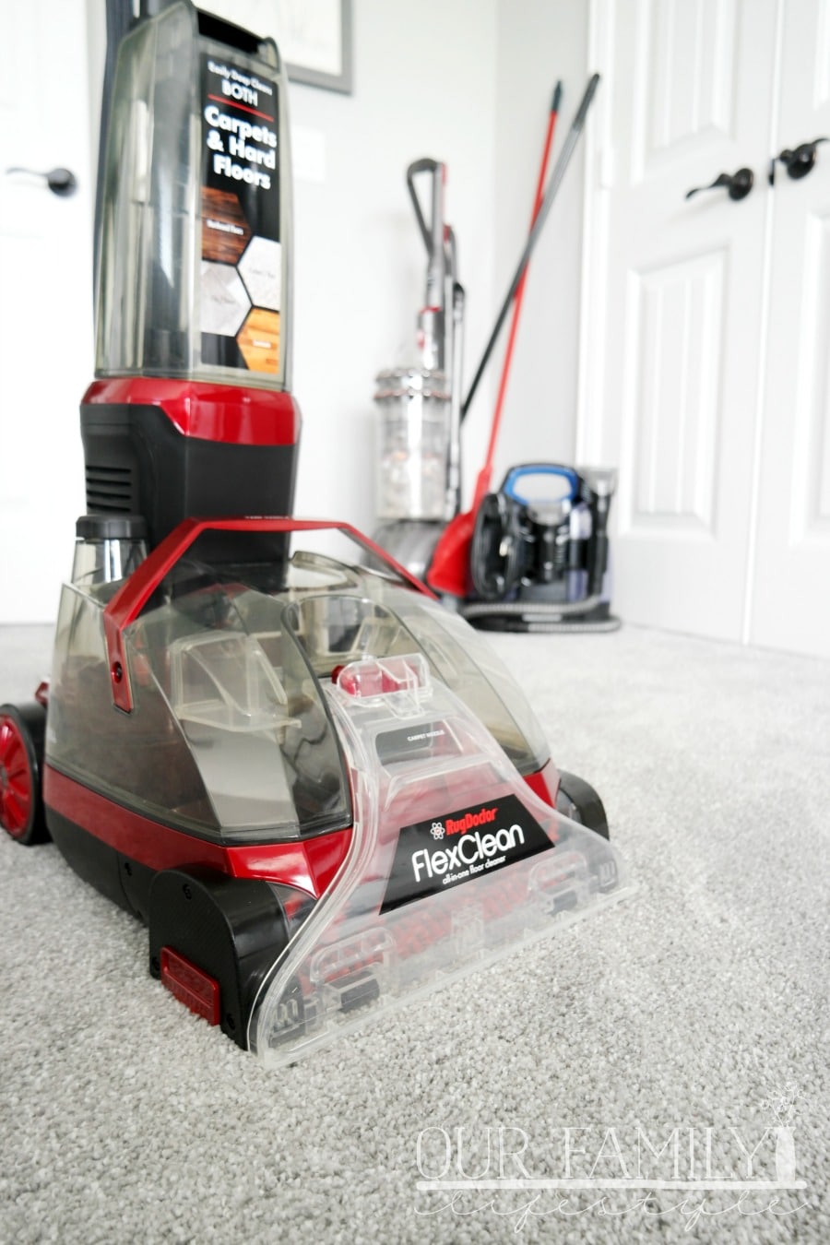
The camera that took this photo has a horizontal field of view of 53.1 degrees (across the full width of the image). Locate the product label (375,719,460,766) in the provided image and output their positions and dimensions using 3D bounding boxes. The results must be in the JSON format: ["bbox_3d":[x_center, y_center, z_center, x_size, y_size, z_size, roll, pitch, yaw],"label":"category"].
[{"bbox_3d":[0.002,0.083,0.573,0.067,0.027,0.004,-7,-22,-38],"label":"product label"}]

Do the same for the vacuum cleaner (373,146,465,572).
[{"bbox_3d":[-0.032,-0.537,1.951,0.340,1.070,0.390,8,12,44],"label":"vacuum cleaner"}]

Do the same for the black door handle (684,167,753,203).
[{"bbox_3d":[0.591,-0.850,1.629,0.060,0.062,0.143,-5,10,-29],"label":"black door handle"}]

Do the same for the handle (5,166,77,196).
[{"bbox_3d":[-0.781,-0.942,1.743,0.145,0.062,0.060,-4,10,-25],"label":"handle"}]

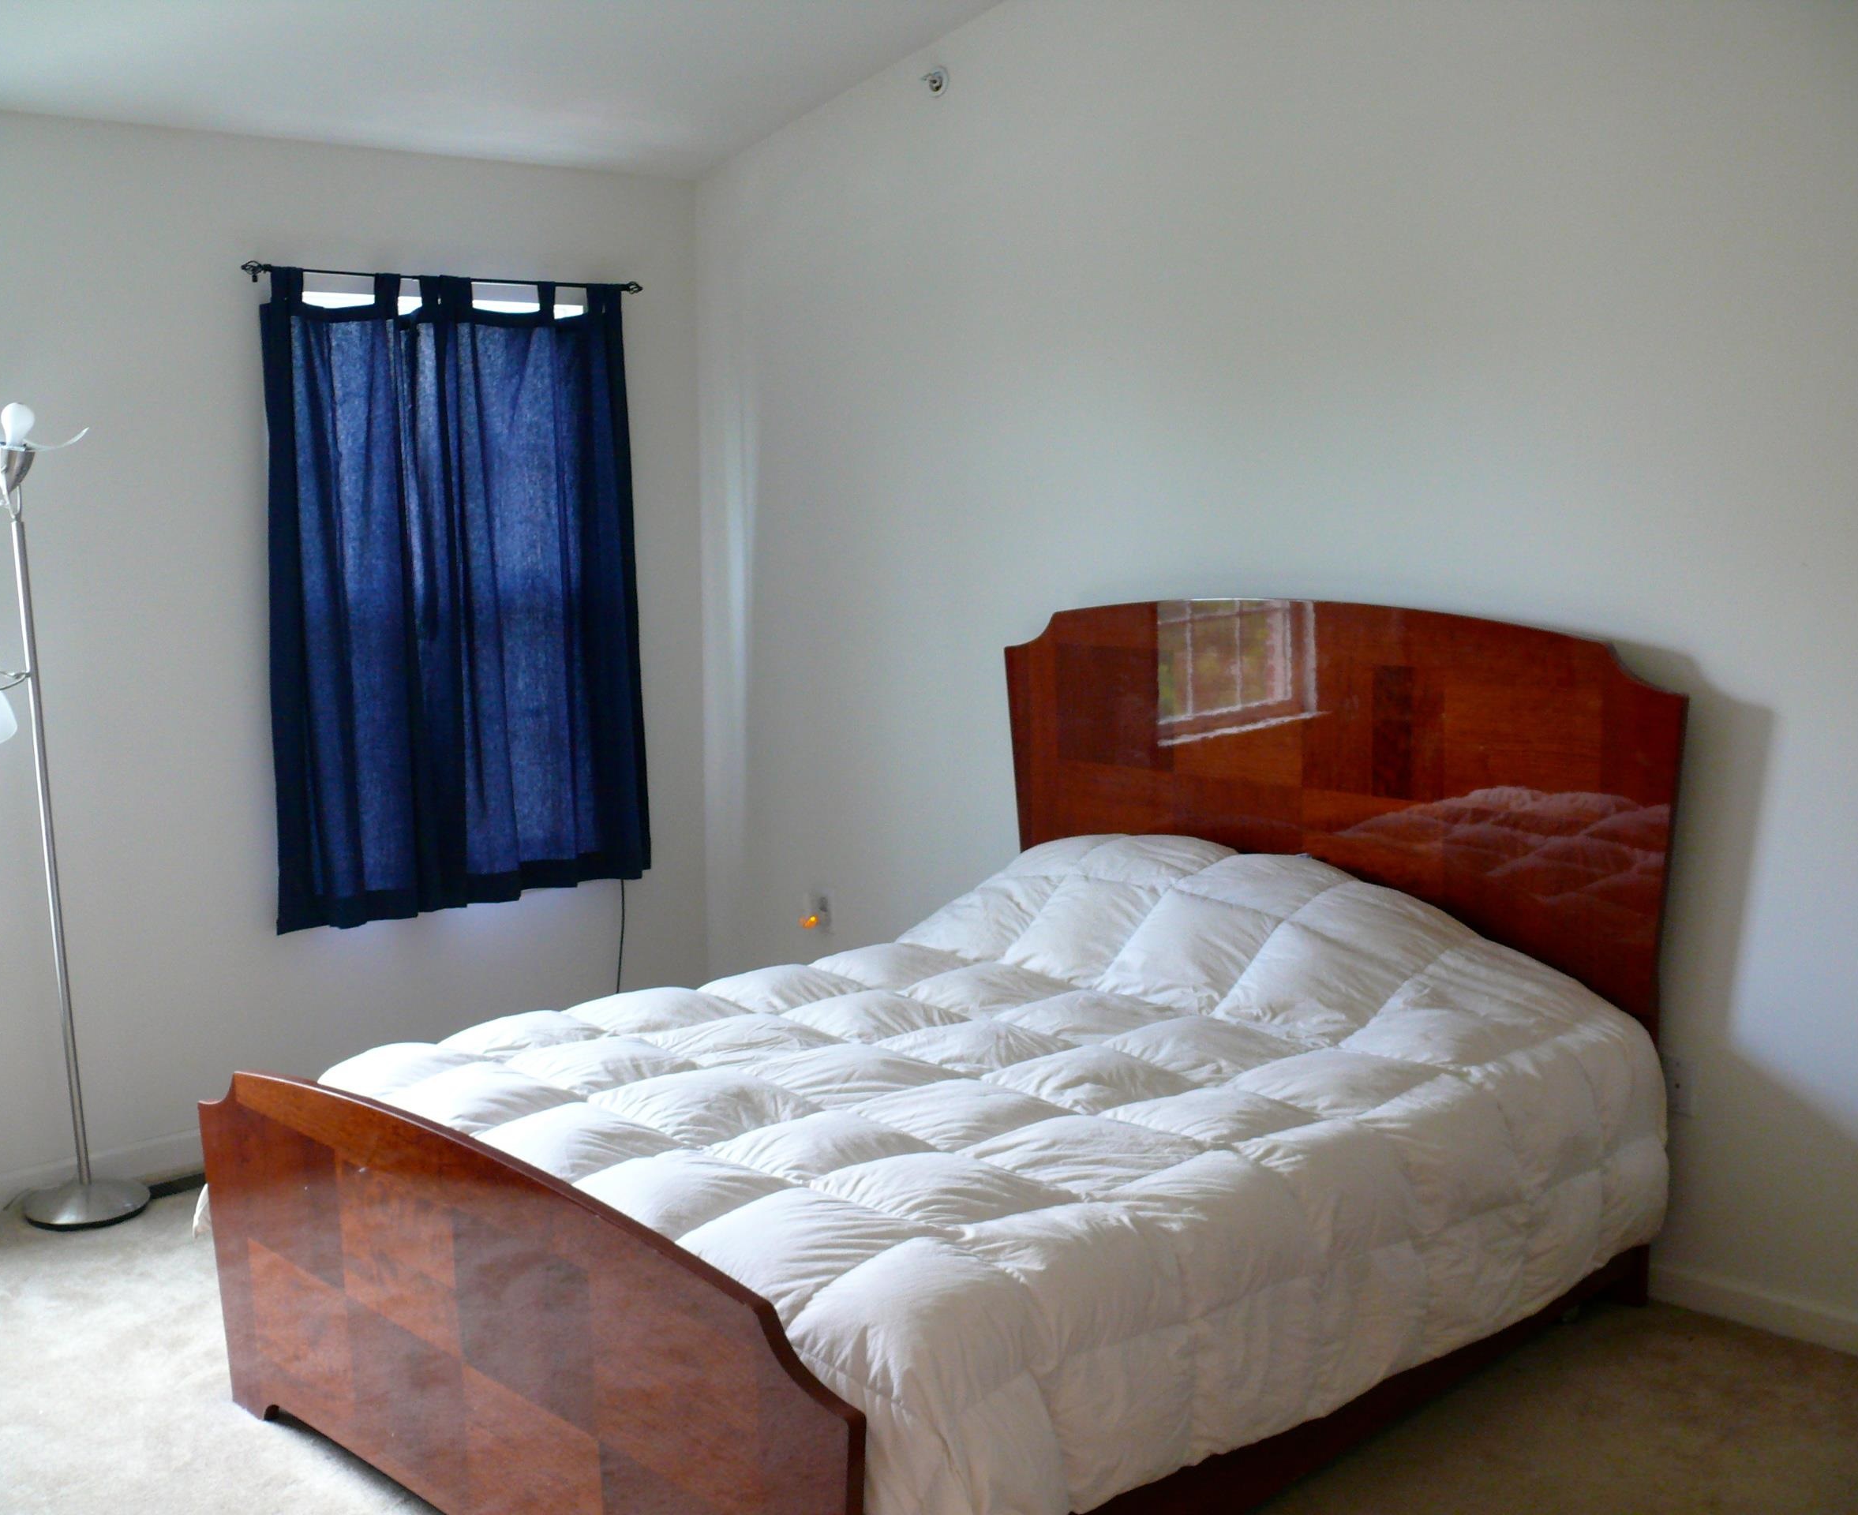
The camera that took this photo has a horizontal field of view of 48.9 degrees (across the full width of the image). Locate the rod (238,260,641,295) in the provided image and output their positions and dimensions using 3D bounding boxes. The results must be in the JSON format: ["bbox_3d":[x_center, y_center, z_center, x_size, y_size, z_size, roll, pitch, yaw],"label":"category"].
[{"bbox_3d":[-1.185,-1.197,5.108,1.138,0.040,0.070,-8,11,-43],"label":"rod"}]

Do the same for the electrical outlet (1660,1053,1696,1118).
[{"bbox_3d":[1.410,0.616,3.869,0.012,0.120,0.075,-8,11,-43],"label":"electrical outlet"}]

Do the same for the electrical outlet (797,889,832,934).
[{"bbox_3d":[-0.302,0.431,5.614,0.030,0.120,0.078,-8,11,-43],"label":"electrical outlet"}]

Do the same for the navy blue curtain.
[{"bbox_3d":[-1.188,-0.413,5.199,1.103,1.583,0.090,-8,11,-43],"label":"navy blue curtain"}]

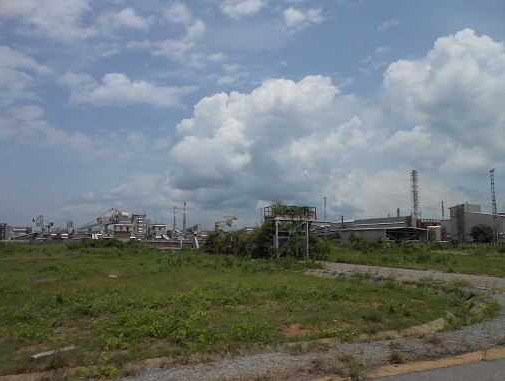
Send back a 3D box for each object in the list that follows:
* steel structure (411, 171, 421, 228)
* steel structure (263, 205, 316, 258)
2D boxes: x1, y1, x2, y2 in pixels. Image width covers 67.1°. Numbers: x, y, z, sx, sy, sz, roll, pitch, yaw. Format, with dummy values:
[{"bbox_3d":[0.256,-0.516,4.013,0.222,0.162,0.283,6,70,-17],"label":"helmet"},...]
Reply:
[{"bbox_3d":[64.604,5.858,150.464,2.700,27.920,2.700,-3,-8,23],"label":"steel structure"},{"bbox_3d":[3.641,4.037,36.197,4.400,4.830,2.150,3,-8,-25],"label":"steel structure"}]

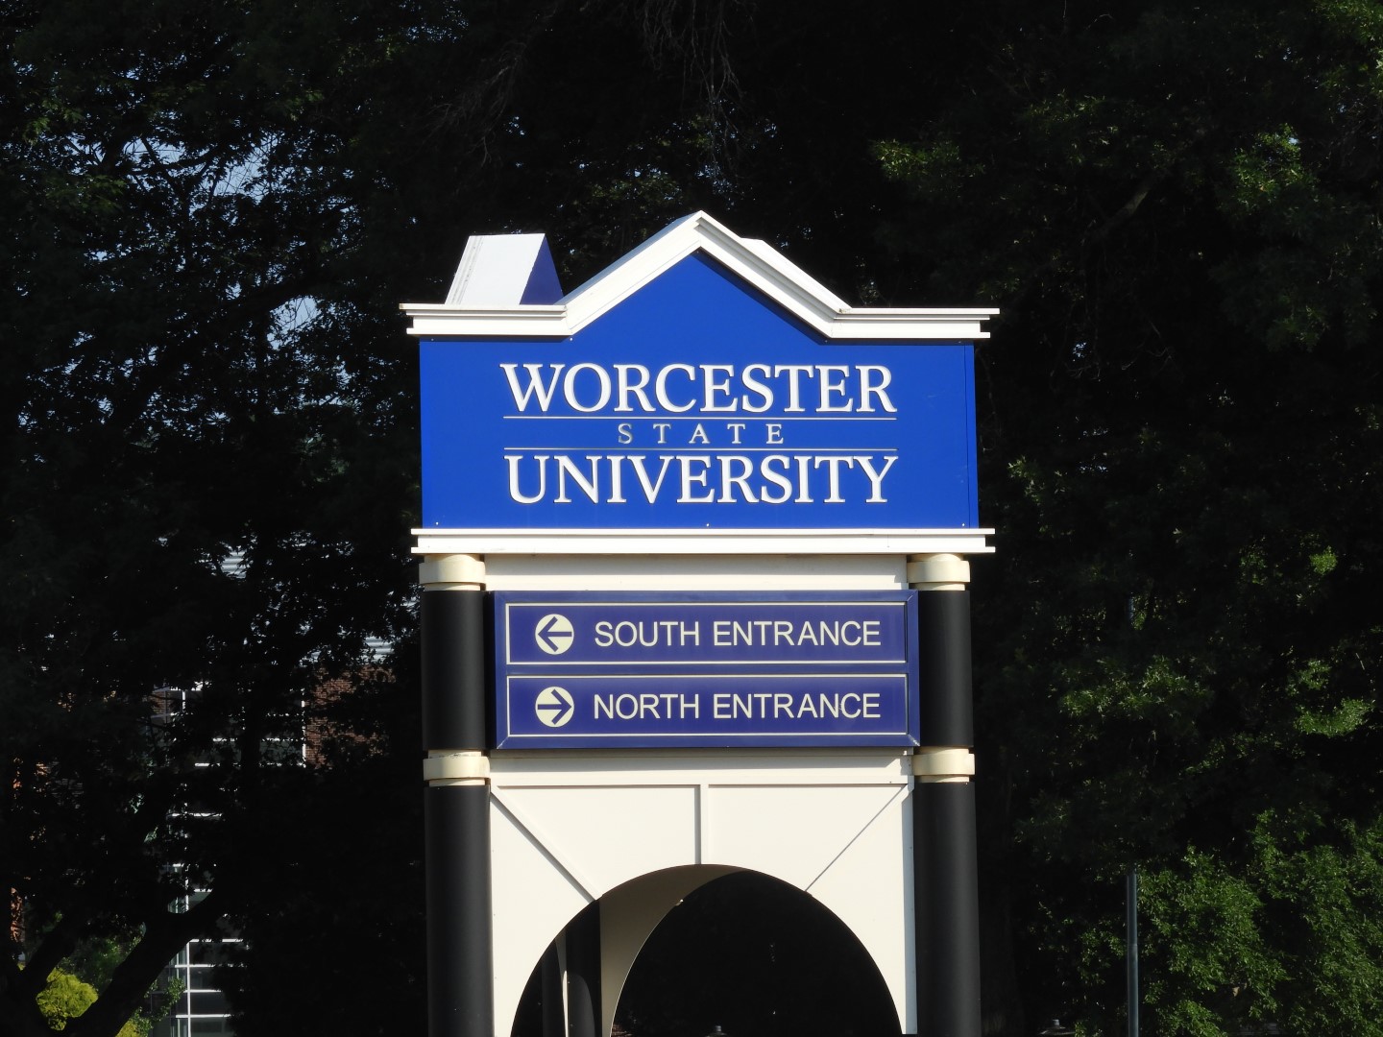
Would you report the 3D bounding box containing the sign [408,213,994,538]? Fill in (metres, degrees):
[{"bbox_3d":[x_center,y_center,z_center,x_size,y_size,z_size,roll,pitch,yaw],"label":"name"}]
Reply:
[{"bbox_3d":[-0.001,-0.569,35.941,2.494,1.314,0.350,0,-4,-17],"label":"sign"}]

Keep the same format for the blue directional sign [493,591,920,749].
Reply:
[{"bbox_3d":[0.053,0.614,35.694,1.785,0.636,0.120,0,-4,-16],"label":"blue directional sign"}]

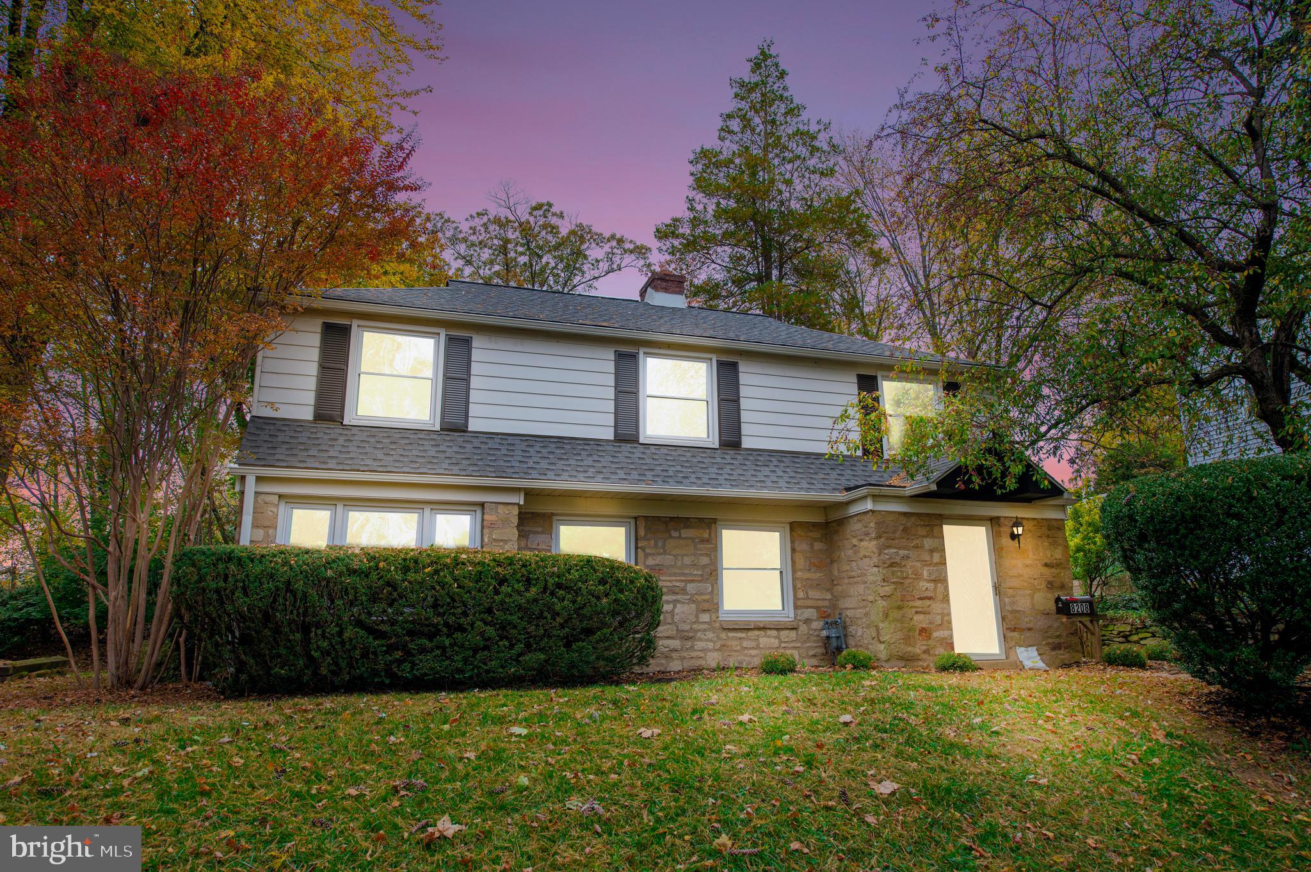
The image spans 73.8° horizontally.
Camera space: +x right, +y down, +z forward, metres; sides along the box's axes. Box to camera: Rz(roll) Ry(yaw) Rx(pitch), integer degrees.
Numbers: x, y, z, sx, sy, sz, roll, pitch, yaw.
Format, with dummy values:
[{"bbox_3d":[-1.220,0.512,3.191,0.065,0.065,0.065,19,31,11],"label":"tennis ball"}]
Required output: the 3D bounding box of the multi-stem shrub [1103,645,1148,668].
[{"bbox_3d":[6.194,2.912,11.538,0.530,0.300,0.530,4,-14,-16],"label":"multi-stem shrub"}]

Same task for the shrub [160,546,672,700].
[{"bbox_3d":[-2.552,2.179,10.181,5.400,1.520,1.200,4,-14,-16],"label":"shrub"}]

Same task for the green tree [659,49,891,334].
[{"bbox_3d":[4.035,-3.744,28.517,8.000,20.800,8.000,4,-14,-16],"label":"green tree"}]

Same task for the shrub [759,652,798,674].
[{"bbox_3d":[1.722,3.177,12.234,0.530,0.290,0.530,0,-14,0],"label":"shrub"}]

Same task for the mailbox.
[{"bbox_3d":[5.728,2.316,11.916,0.540,0.260,0.180,4,-14,-16],"label":"mailbox"}]

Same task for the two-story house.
[{"bbox_3d":[-0.355,0.353,15.504,11.950,7.300,8.000,4,-14,-16],"label":"two-story house"}]

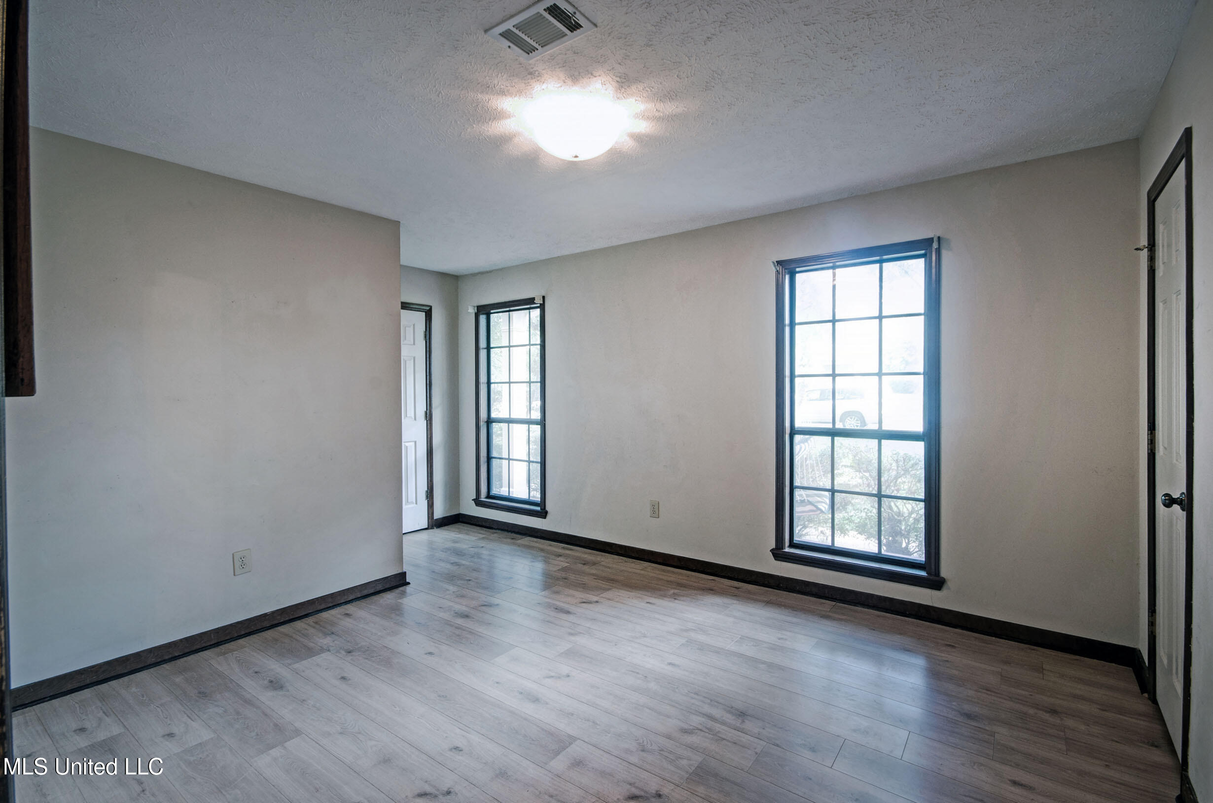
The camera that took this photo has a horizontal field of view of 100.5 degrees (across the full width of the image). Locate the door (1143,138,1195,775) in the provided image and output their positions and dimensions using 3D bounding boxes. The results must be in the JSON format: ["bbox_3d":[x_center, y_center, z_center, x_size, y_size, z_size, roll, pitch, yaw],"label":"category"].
[{"bbox_3d":[2.087,0.192,1.823,0.100,2.105,0.650,0,1,39],"label":"door"}]

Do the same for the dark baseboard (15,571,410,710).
[{"bbox_3d":[-1.882,1.194,2.726,0.028,0.094,1.720,0,1,39],"label":"dark baseboard"}]

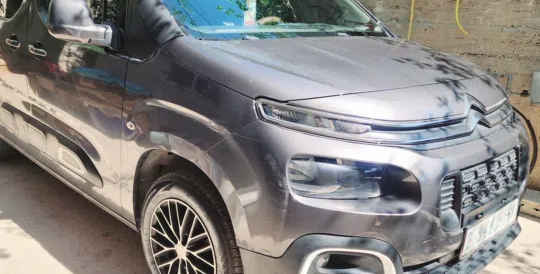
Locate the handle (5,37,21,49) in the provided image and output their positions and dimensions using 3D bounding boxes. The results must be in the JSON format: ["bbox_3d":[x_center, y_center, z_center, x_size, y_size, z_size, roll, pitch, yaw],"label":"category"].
[{"bbox_3d":[-1.647,-0.603,3.067,0.050,0.048,0.200,-10,19,-43],"label":"handle"}]

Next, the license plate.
[{"bbox_3d":[0.896,0.356,1.917,0.520,0.110,0.015,-10,16,-43],"label":"license plate"}]

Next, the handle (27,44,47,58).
[{"bbox_3d":[-1.341,-0.498,2.762,0.050,0.048,0.200,-10,19,-43],"label":"handle"}]

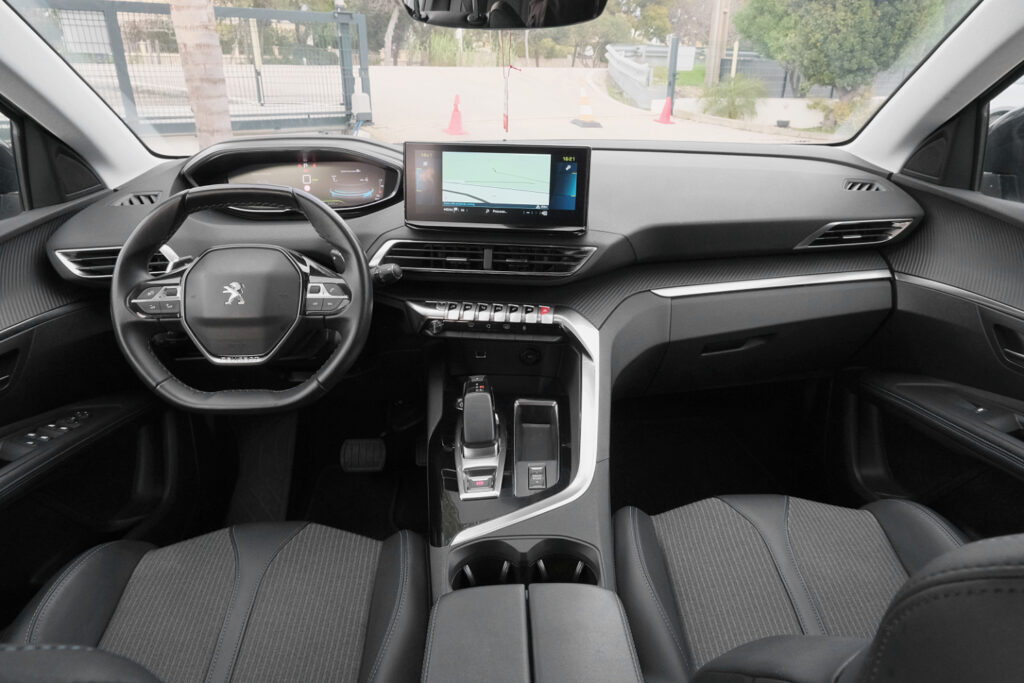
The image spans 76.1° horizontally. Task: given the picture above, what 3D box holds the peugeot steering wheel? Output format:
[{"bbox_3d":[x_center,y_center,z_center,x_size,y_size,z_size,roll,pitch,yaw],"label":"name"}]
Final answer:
[{"bbox_3d":[-0.366,-0.059,0.915,0.353,0.315,0.105,-1,1,-1],"label":"peugeot steering wheel"}]

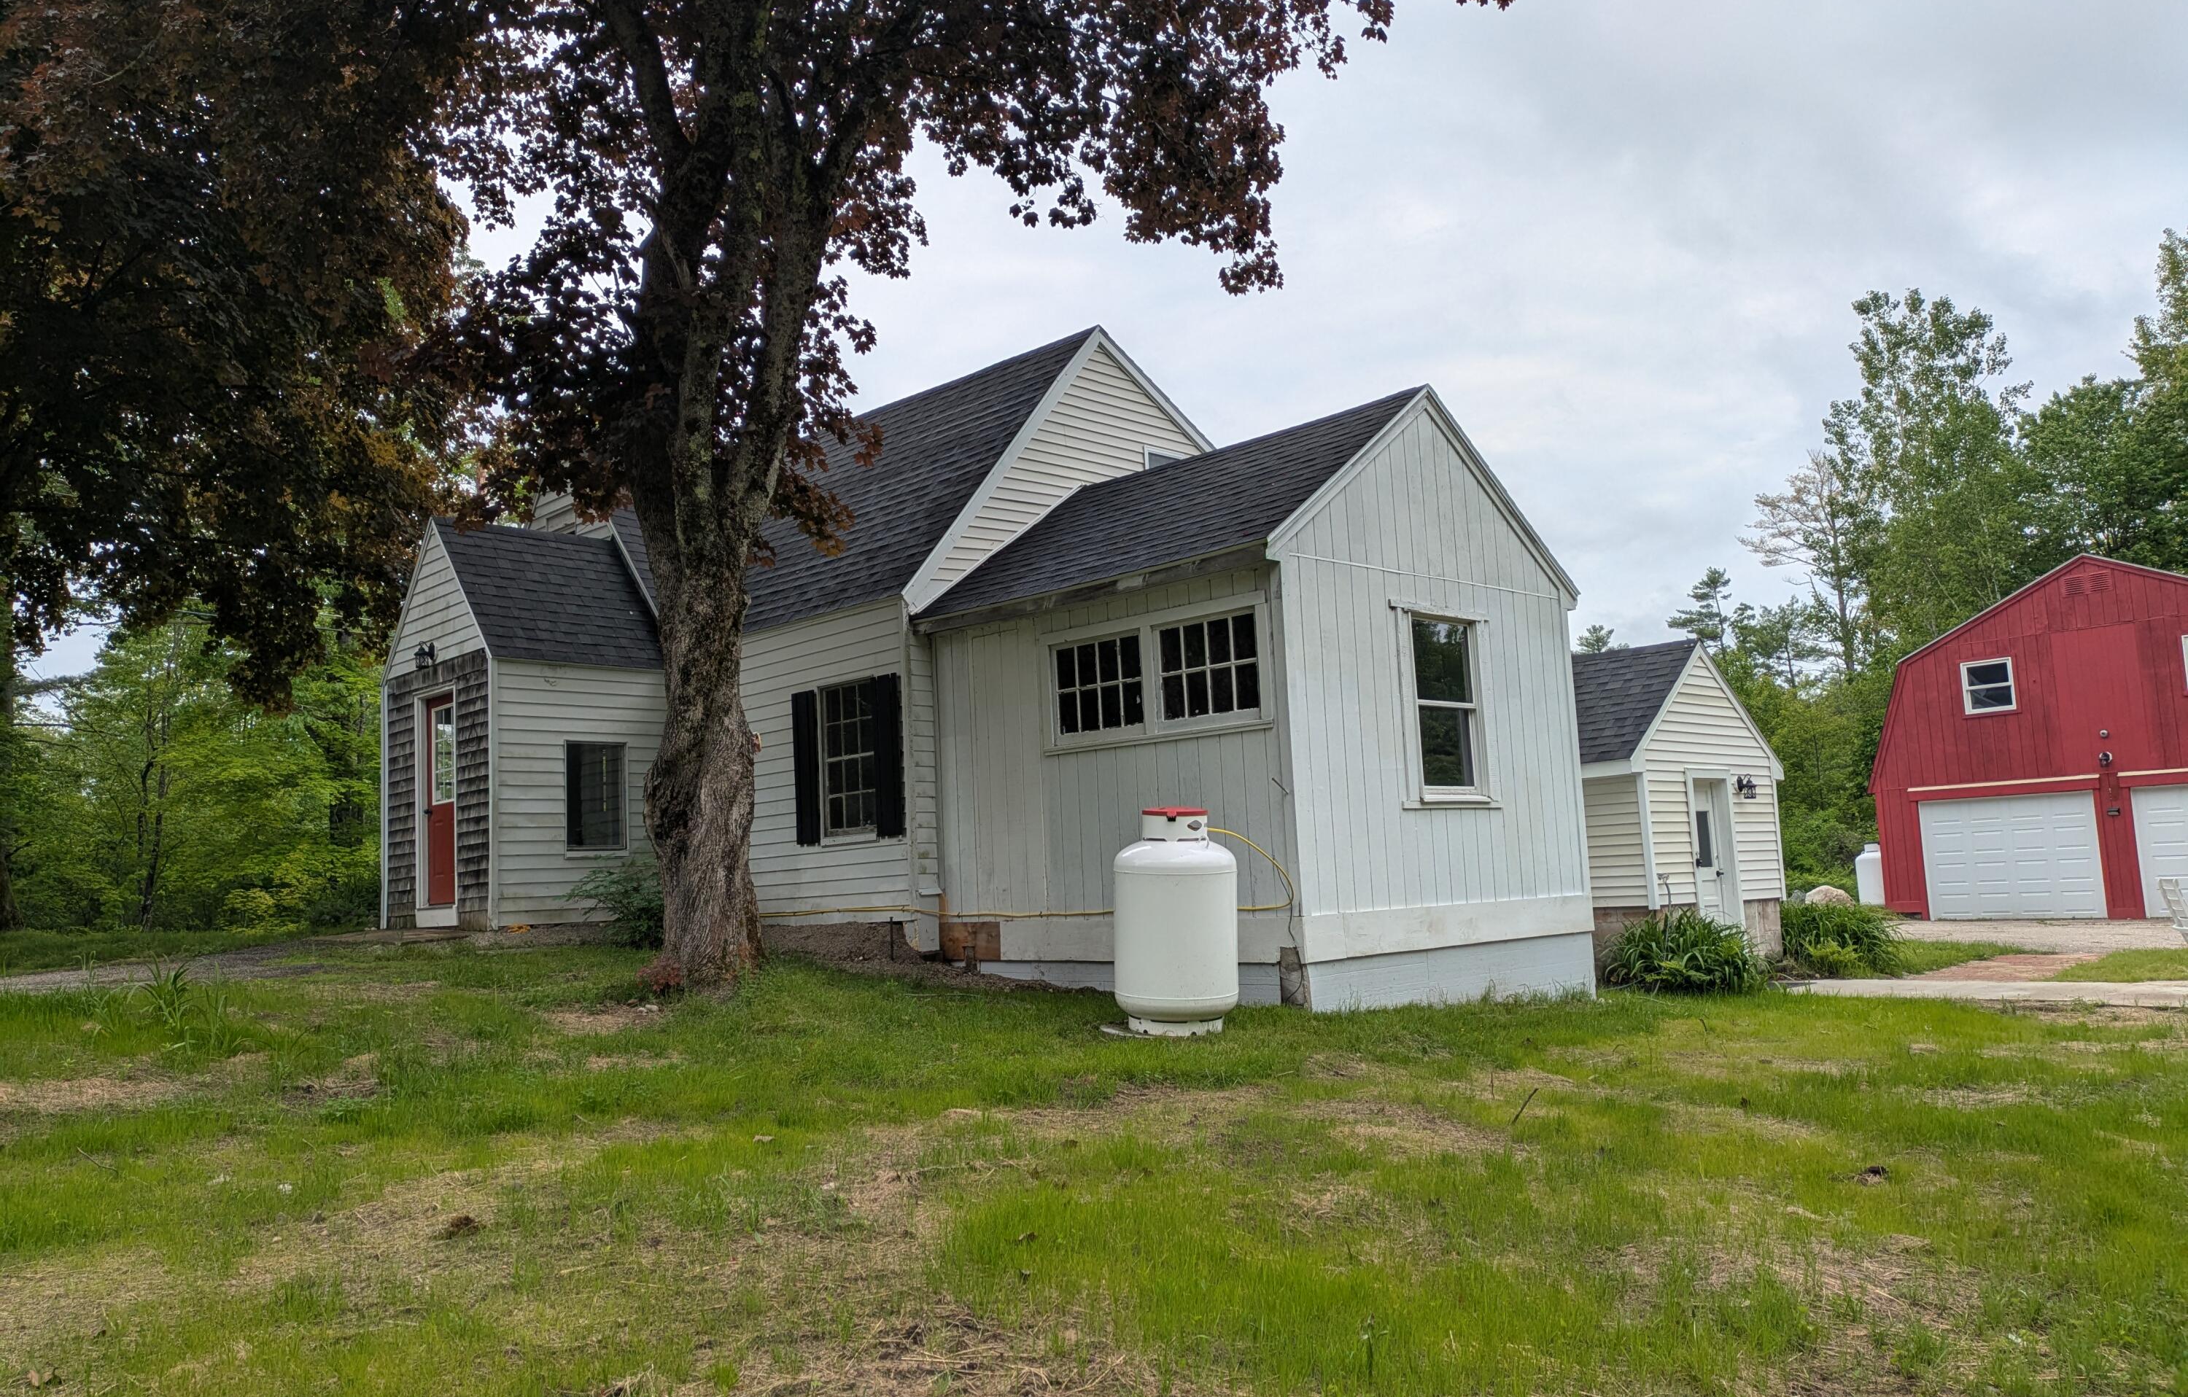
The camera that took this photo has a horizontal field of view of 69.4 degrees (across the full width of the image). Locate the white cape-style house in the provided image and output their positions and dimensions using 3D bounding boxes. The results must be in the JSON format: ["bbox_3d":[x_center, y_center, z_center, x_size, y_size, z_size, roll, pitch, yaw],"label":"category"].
[{"bbox_3d":[-1.184,-0.127,16.537,12.161,6.314,9.470,-9,-9,44],"label":"white cape-style house"}]

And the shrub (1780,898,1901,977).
[{"bbox_3d":[7.405,2.338,15.842,1.250,0.750,1.200,-5,-7,24],"label":"shrub"}]

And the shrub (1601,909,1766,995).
[{"bbox_3d":[5.118,2.160,13.785,1.350,0.680,1.200,-5,-7,20],"label":"shrub"}]

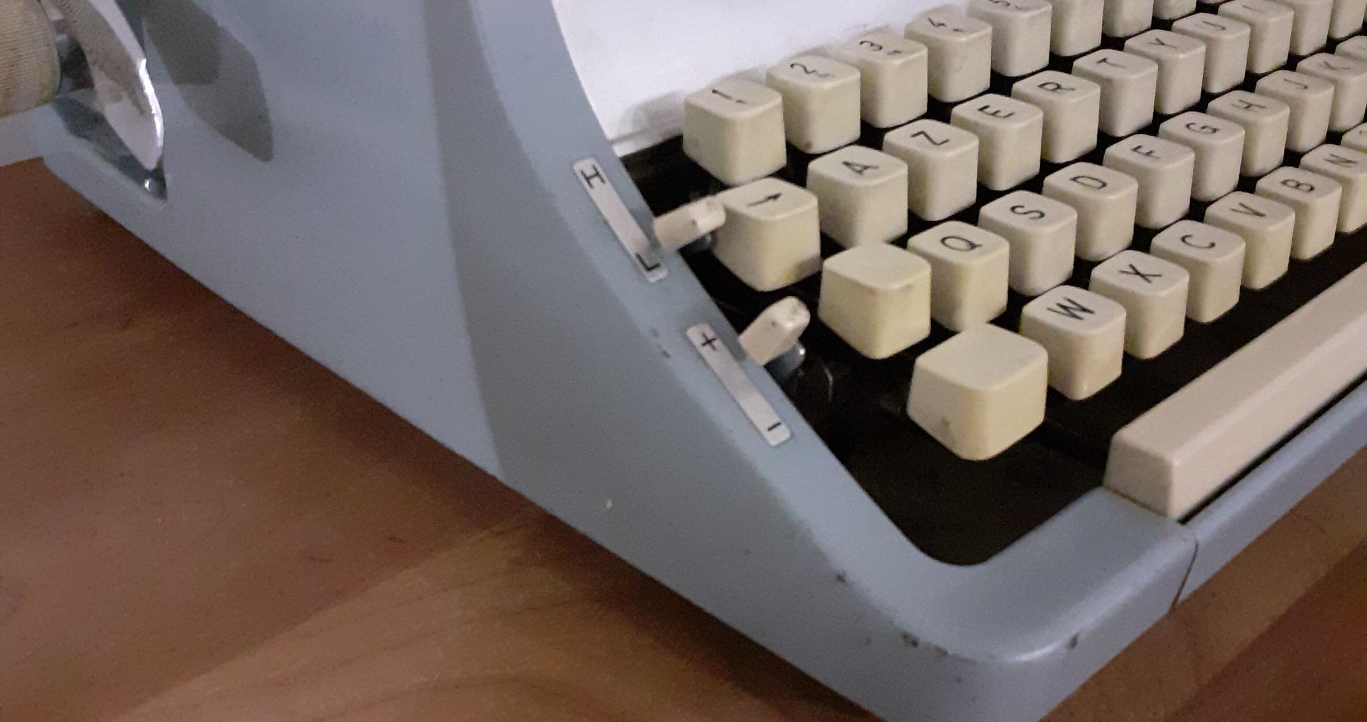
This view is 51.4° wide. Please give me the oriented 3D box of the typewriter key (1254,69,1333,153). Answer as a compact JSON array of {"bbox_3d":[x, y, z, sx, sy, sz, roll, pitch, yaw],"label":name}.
[{"bbox_3d":[0.127,-0.053,0.298,0.014,0.012,0.015,-25,40,-37],"label":"typewriter key"}]

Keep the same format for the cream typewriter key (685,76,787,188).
[{"bbox_3d":[0.008,-0.038,0.234,0.014,0.012,0.015,-25,40,-37],"label":"cream typewriter key"}]

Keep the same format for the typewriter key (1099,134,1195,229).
[{"bbox_3d":[0.085,-0.033,0.264,0.014,0.012,0.015,-25,40,-37],"label":"typewriter key"}]

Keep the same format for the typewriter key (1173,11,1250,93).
[{"bbox_3d":[0.112,-0.065,0.302,0.013,0.012,0.014,-25,37,-37],"label":"typewriter key"}]

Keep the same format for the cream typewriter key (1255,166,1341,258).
[{"bbox_3d":[0.118,-0.029,0.275,0.014,0.012,0.015,-25,40,-37],"label":"cream typewriter key"}]

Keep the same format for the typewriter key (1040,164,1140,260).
[{"bbox_3d":[0.072,-0.027,0.253,0.013,0.012,0.014,-25,37,-37],"label":"typewriter key"}]

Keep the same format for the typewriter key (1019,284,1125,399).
[{"bbox_3d":[0.063,-0.003,0.228,0.013,0.012,0.013,-25,39,-37],"label":"typewriter key"}]

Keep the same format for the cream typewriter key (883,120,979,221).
[{"bbox_3d":[0.042,-0.033,0.245,0.014,0.012,0.015,-25,40,-37],"label":"cream typewriter key"}]

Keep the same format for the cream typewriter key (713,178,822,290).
[{"bbox_3d":[0.013,-0.020,0.221,0.013,0.012,0.015,-25,37,-37],"label":"cream typewriter key"}]

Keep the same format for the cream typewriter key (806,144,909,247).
[{"bbox_3d":[0.029,-0.027,0.233,0.013,0.012,0.013,-25,39,-37],"label":"cream typewriter key"}]

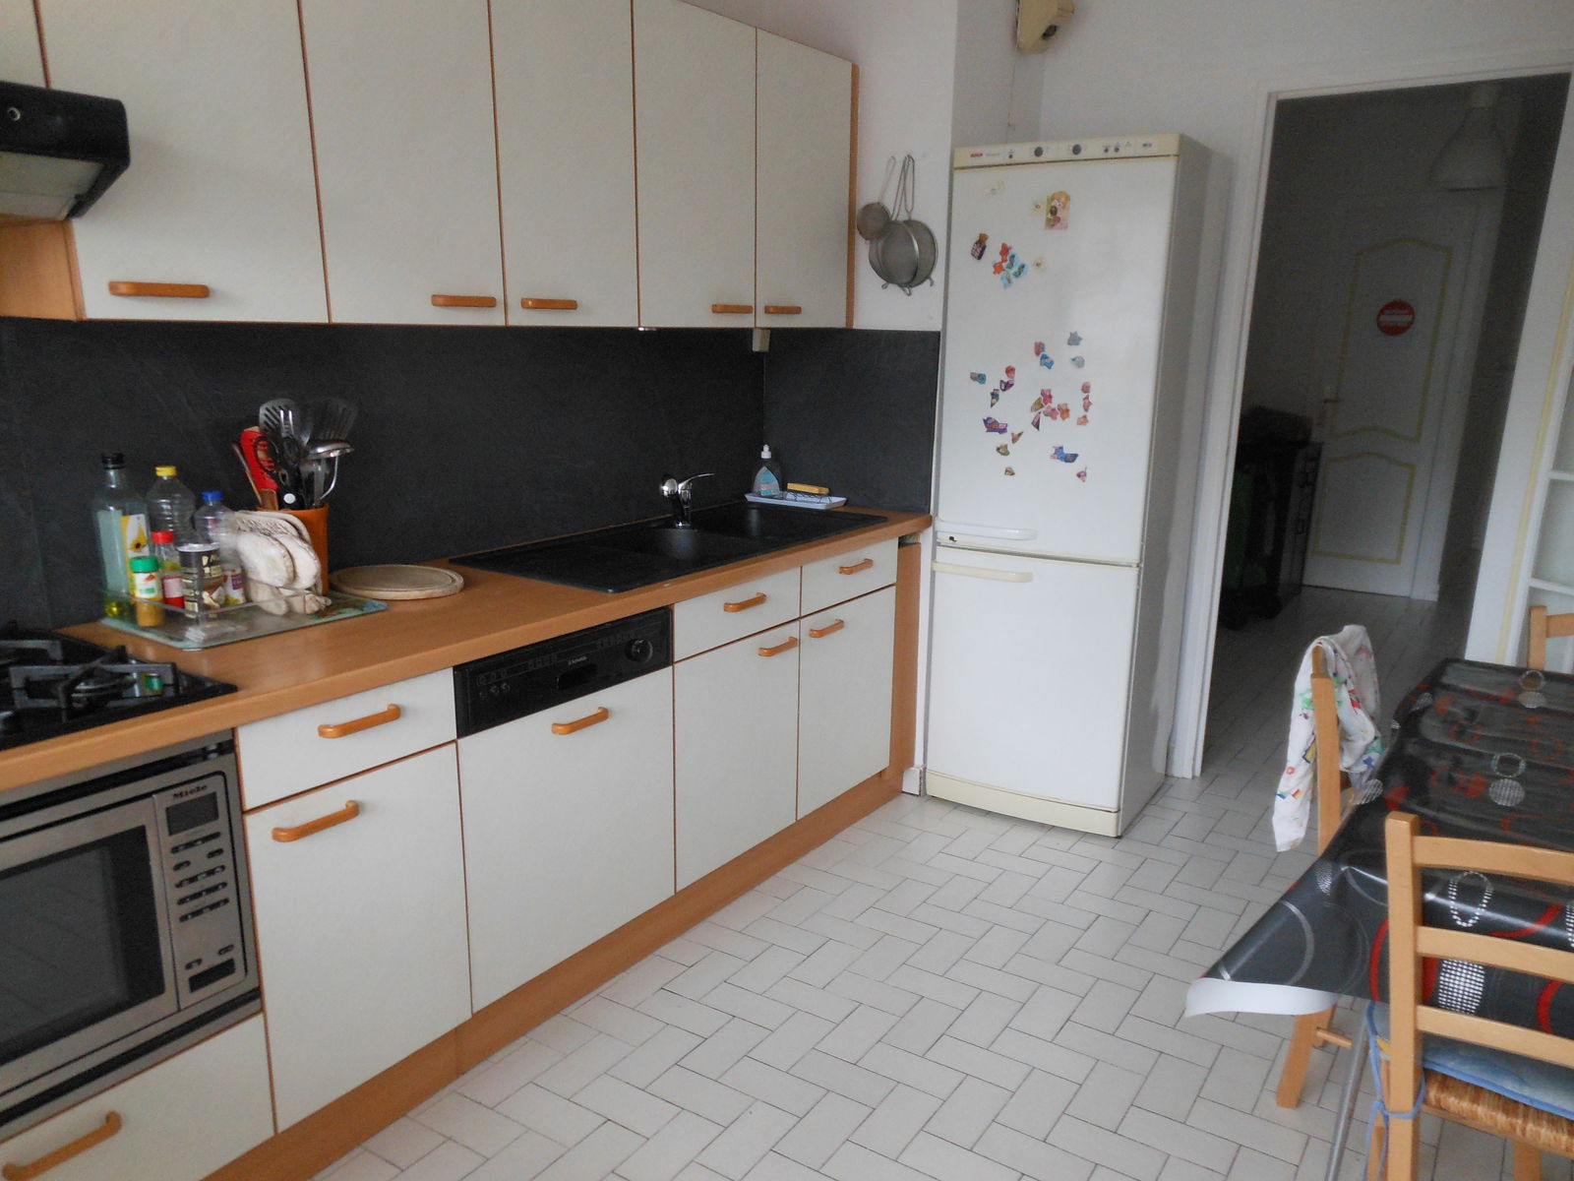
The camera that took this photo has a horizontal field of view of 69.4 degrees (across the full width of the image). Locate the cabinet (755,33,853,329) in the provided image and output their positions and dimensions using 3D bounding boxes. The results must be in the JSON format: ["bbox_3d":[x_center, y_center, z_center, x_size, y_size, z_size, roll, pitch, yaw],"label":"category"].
[{"bbox_3d":[-0.095,-1.110,3.193,0.355,0.729,0.446,10,16,34],"label":"cabinet"}]

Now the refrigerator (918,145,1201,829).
[{"bbox_3d":[0.850,-0.300,3.447,0.600,1.913,0.580,8,15,29],"label":"refrigerator"}]

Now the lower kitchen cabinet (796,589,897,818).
[{"bbox_3d":[-0.063,0.263,3.358,0.580,0.562,0.496,10,16,34],"label":"lower kitchen cabinet"}]

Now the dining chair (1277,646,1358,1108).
[{"bbox_3d":[1.204,0.548,2.110,0.450,0.870,0.400,10,16,34],"label":"dining chair"}]

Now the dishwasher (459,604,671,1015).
[{"bbox_3d":[-0.664,0.383,2.505,0.580,0.698,0.600,10,16,34],"label":"dishwasher"}]

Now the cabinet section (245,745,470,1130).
[{"bbox_3d":[-0.940,0.542,2.112,0.560,0.560,0.398,10,16,34],"label":"cabinet section"}]

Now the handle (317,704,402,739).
[{"bbox_3d":[-0.696,0.214,1.867,0.032,0.020,0.145,10,16,34],"label":"handle"}]

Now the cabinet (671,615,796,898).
[{"bbox_3d":[-0.349,0.352,2.960,0.580,0.562,0.500,10,16,34],"label":"cabinet"}]

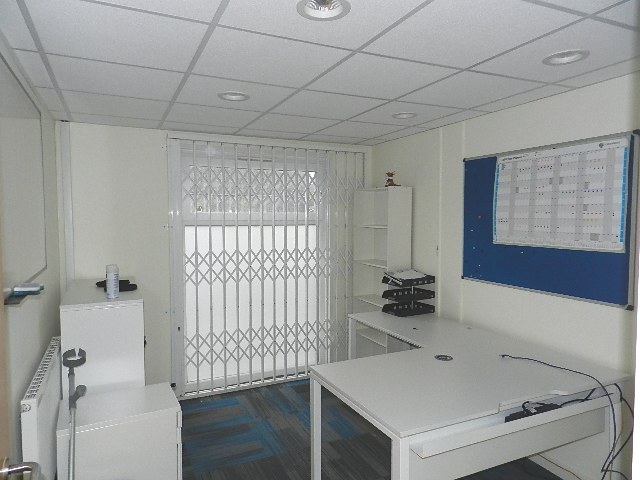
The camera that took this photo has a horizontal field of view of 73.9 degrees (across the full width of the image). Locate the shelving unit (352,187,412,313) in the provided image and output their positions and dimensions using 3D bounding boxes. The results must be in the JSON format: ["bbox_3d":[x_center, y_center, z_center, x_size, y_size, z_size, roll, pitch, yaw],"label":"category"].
[{"bbox_3d":[0.572,0.422,3.978,0.245,1.782,0.605,-2,4,-25],"label":"shelving unit"}]

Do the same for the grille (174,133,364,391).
[{"bbox_3d":[-0.378,0.229,3.870,1.850,2.160,0.070,-2,4,-25],"label":"grille"}]

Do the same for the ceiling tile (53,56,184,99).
[{"bbox_3d":[-1.041,-0.827,2.209,0.588,0.020,0.588,-2,4,-25],"label":"ceiling tile"}]

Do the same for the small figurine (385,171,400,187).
[{"bbox_3d":[0.633,-0.526,3.694,0.130,0.143,0.090,-2,4,-25],"label":"small figurine"}]

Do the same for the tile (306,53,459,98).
[{"bbox_3d":[0.300,-0.832,2.184,0.588,0.020,0.588,-2,4,-25],"label":"tile"}]

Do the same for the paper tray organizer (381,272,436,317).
[{"bbox_3d":[0.732,0.444,3.526,0.335,0.310,0.250,-2,4,-25],"label":"paper tray organizer"}]

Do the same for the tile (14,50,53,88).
[{"bbox_3d":[-1.364,-0.816,2.055,0.104,0.020,0.588,-2,4,-25],"label":"tile"}]

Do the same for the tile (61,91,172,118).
[{"bbox_3d":[-1.300,-0.858,2.749,0.588,0.020,0.588,-2,4,-25],"label":"tile"}]

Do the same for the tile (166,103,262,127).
[{"bbox_3d":[-0.759,-0.877,3.007,0.588,0.020,0.588,-2,4,-25],"label":"tile"}]

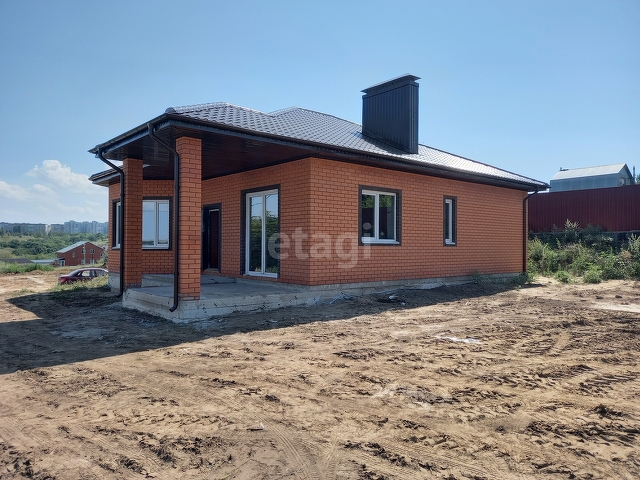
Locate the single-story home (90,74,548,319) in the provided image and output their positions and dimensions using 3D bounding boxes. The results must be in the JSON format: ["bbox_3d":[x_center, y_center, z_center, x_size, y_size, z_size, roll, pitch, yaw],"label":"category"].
[{"bbox_3d":[-0.869,-1.778,18.405,15.920,7.040,12.770,1,0,-40],"label":"single-story home"}]

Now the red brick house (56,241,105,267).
[{"bbox_3d":[-69.766,4.308,135.305,10.300,7.166,10.500,1,-1,-38],"label":"red brick house"}]

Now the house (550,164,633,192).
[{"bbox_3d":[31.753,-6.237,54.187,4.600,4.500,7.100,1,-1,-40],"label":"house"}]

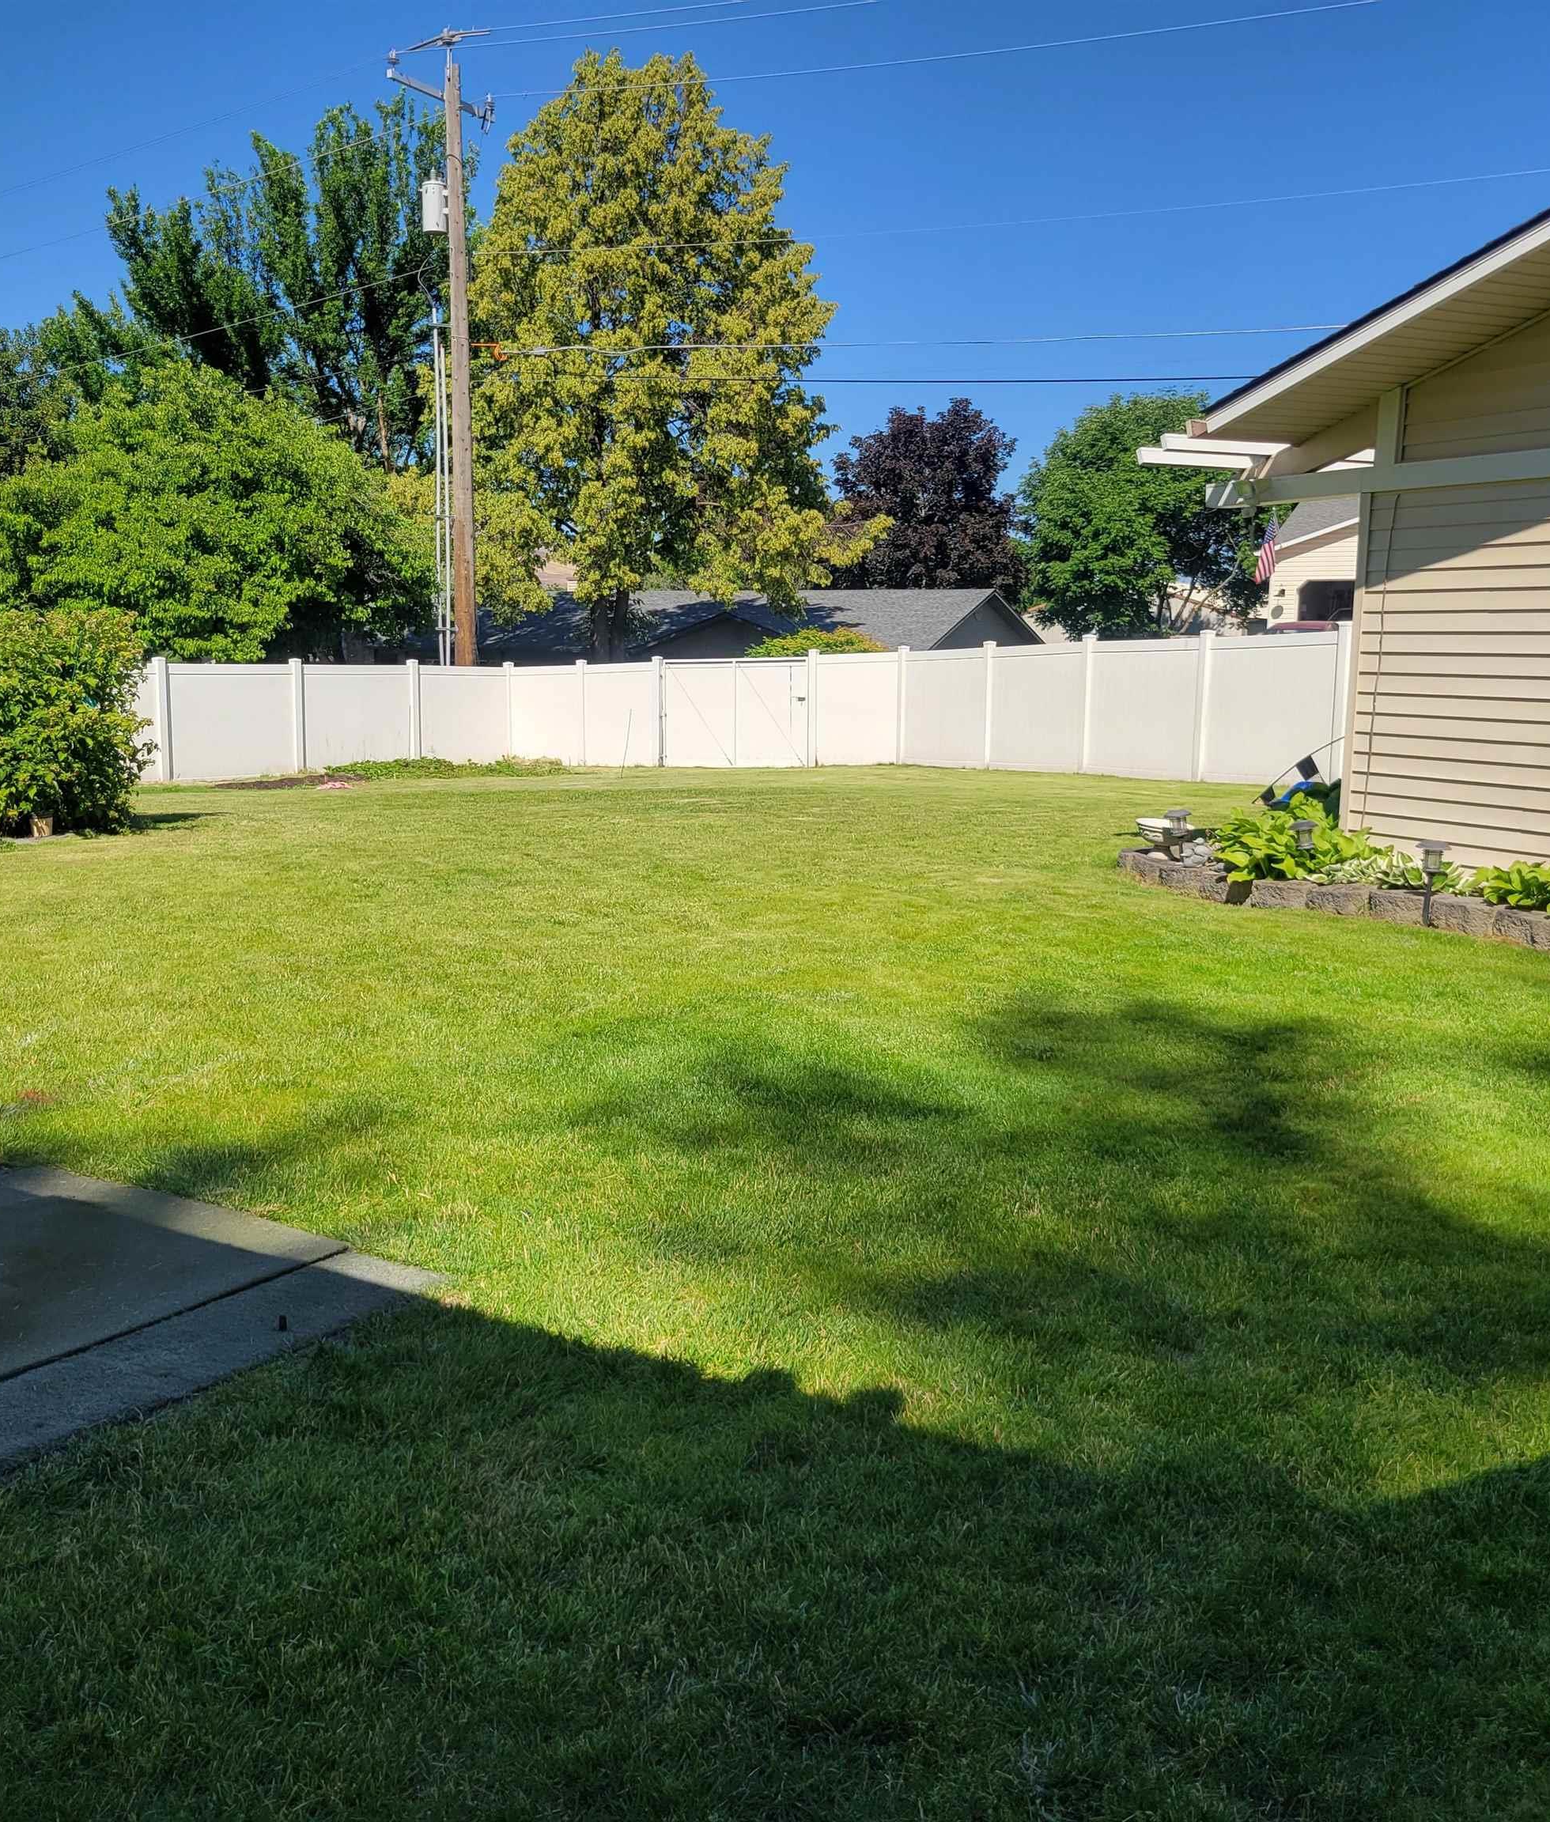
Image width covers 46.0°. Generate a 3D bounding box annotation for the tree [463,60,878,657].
[{"bbox_3d":[-2.905,-11.674,42.000,10.000,15.300,9.300,0,9,0],"label":"tree"}]

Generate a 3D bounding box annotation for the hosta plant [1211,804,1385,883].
[{"bbox_3d":[2.761,-0.397,9.600,0.880,0.380,0.800,0,9,0],"label":"hosta plant"}]

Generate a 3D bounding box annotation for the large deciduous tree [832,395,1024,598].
[{"bbox_3d":[5.062,-12.131,62.000,6.900,10.600,6.500,0,9,0],"label":"large deciduous tree"}]

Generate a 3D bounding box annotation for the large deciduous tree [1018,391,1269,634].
[{"bbox_3d":[6.949,-6.575,34.000,5.000,6.200,5.000,0,9,0],"label":"large deciduous tree"}]

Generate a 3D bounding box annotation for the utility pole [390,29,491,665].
[{"bbox_3d":[-5.640,-8.777,31.800,2.300,12.350,2.700,7,11,35],"label":"utility pole"}]

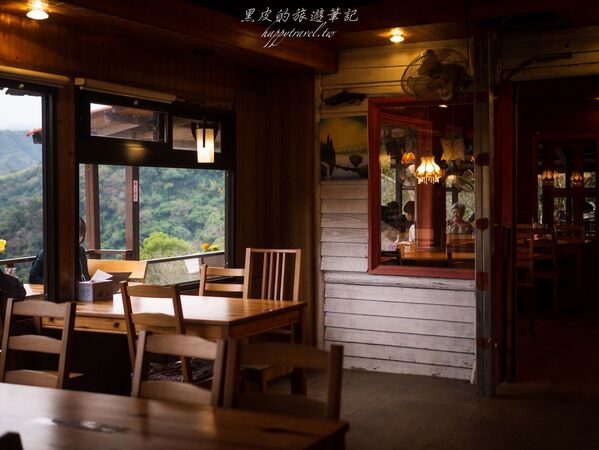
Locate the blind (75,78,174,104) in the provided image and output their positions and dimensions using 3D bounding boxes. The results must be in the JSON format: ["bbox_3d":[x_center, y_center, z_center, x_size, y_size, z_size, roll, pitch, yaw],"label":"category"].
[{"bbox_3d":[-1.160,-0.915,5.925,0.090,0.110,1.064,1,2,28],"label":"blind"}]

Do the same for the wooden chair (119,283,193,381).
[{"bbox_3d":[-0.663,0.770,4.614,0.363,0.947,0.470,1,2,28],"label":"wooden chair"}]

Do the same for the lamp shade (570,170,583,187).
[{"bbox_3d":[3.712,-0.623,11.600,0.170,0.215,0.170,1,2,28],"label":"lamp shade"}]

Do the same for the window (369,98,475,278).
[{"bbox_3d":[0.942,-0.299,6.601,0.899,1.353,0.070,1,2,28],"label":"window"}]

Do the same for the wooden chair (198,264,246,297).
[{"bbox_3d":[-0.610,0.744,5.601,0.385,0.929,0.480,1,2,28],"label":"wooden chair"}]

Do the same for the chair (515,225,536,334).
[{"bbox_3d":[2.024,0.508,8.129,0.420,0.980,0.460,1,2,21],"label":"chair"}]

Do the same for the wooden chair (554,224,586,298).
[{"bbox_3d":[3.414,0.440,10.806,0.420,0.930,0.460,1,2,28],"label":"wooden chair"}]

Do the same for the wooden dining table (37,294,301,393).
[{"bbox_3d":[-0.716,0.851,5.160,1.220,0.745,0.900,1,2,26],"label":"wooden dining table"}]

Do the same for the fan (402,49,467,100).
[{"bbox_3d":[0.985,-1.091,6.317,0.440,0.430,0.340,2,21,38],"label":"fan"}]

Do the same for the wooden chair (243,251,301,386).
[{"bbox_3d":[-0.276,0.691,5.351,0.406,1.052,0.500,1,2,28],"label":"wooden chair"}]

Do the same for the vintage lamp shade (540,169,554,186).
[{"bbox_3d":[3.208,-0.615,11.200,0.180,0.230,0.180,1,2,28],"label":"vintage lamp shade"}]

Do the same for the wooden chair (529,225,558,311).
[{"bbox_3d":[2.754,0.460,9.797,0.420,0.960,0.460,1,2,21],"label":"wooden chair"}]

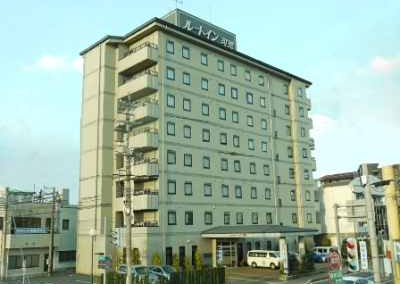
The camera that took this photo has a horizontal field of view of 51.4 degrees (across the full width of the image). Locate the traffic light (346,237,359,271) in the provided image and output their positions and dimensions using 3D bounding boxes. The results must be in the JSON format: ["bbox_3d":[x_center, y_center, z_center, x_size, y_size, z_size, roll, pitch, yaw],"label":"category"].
[{"bbox_3d":[5.206,3.874,14.200,0.380,1.150,0.420,-10,-14,35],"label":"traffic light"}]

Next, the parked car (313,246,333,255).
[{"bbox_3d":[16.116,14.796,55.269,1.550,1.830,3.600,10,-16,-43],"label":"parked car"}]

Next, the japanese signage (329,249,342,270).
[{"bbox_3d":[3.811,3.305,11.700,0.600,0.600,0.050,6,-14,-34],"label":"japanese signage"}]

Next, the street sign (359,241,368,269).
[{"bbox_3d":[7.192,4.962,18.300,0.040,1.220,0.310,10,-16,-43],"label":"street sign"}]

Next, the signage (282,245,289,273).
[{"bbox_3d":[7.513,10.322,36.715,0.120,2.450,0.500,10,-16,-43],"label":"signage"}]

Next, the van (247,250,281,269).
[{"bbox_3d":[7.652,13.249,47.120,1.700,1.980,4.700,10,-16,-43],"label":"van"}]

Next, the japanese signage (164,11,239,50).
[{"bbox_3d":[-0.626,-12.843,53.860,10.400,3.500,5.000,10,-16,-43],"label":"japanese signage"}]

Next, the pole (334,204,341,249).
[{"bbox_3d":[13.169,9.231,39.528,0.280,6.500,0.280,10,-16,-43],"label":"pole"}]

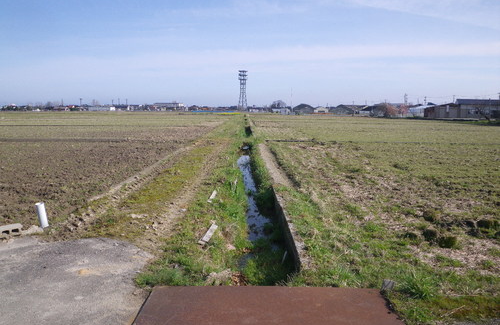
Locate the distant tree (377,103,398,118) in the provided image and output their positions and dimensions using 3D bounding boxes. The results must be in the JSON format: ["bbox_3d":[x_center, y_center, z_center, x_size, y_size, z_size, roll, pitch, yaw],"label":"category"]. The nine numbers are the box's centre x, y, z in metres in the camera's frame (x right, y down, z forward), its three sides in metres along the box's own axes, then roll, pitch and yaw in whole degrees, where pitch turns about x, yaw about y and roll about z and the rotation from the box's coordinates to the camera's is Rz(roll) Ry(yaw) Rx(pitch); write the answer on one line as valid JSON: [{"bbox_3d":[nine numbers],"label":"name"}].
[{"bbox_3d":[26.980,-10.171,79.351,4.300,2.780,3.900,3,8,18],"label":"distant tree"}]

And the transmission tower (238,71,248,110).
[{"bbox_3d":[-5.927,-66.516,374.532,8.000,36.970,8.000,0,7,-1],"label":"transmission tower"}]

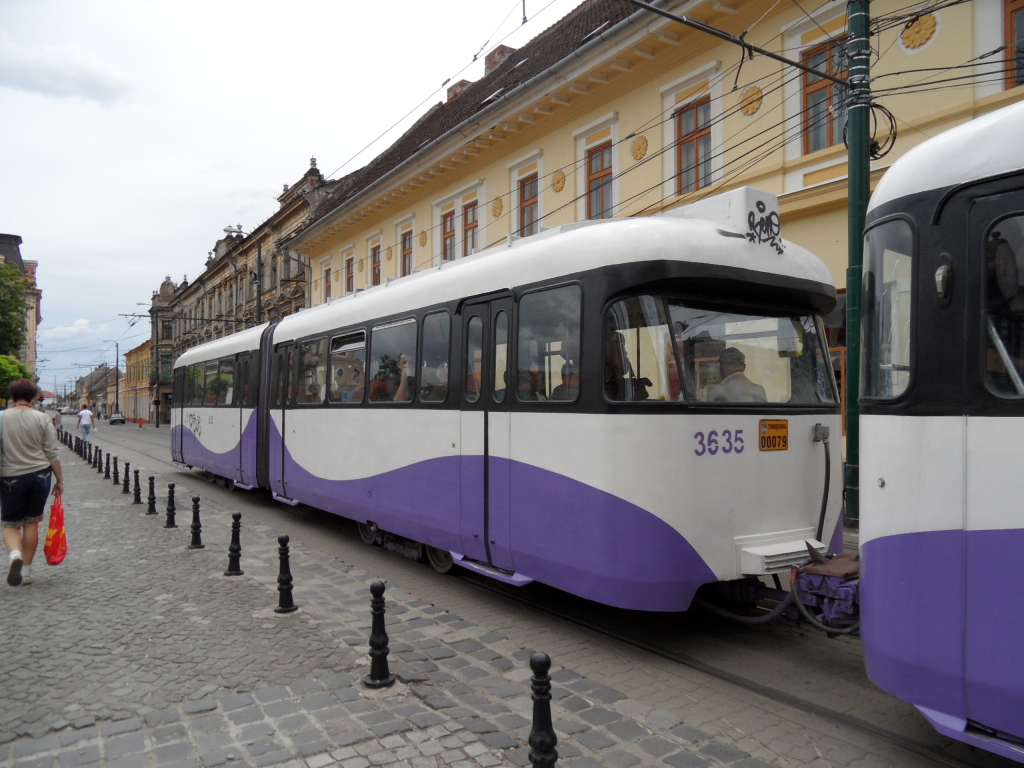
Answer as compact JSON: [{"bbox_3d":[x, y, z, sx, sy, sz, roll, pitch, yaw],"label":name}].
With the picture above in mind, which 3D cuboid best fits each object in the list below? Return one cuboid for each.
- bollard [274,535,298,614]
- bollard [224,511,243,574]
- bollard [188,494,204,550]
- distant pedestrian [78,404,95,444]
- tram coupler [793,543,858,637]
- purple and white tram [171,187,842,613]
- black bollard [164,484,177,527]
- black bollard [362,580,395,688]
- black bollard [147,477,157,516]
[{"bbox_3d":[-1.738,1.440,5.440,0.185,0.580,0.185,1,-2,-35],"label":"bollard"},{"bbox_3d":[-2.639,1.518,6.780,0.185,0.580,0.185,1,-2,-35],"label":"bollard"},{"bbox_3d":[-3.598,1.574,8.100,0.185,0.580,0.185,1,-2,-35],"label":"bollard"},{"bbox_3d":[-18.578,1.760,31.000,0.620,1.690,0.380,1,-2,-35],"label":"distant pedestrian"},{"bbox_3d":[1.974,1.292,4.357,0.430,0.460,0.600,1,-2,-35],"label":"tram coupler"},{"bbox_3d":[-2.982,0.348,11.663,2.330,3.260,16.900,1,-2,-35],"label":"purple and white tram"},{"bbox_3d":[-4.533,1.610,9.450,0.185,0.580,0.185,1,-2,-35],"label":"black bollard"},{"bbox_3d":[-0.754,1.406,4.020,0.185,0.580,0.185,0,-2,0],"label":"black bollard"},{"bbox_3d":[-5.549,1.710,10.950,0.185,0.580,0.185,1,-2,-35],"label":"black bollard"}]

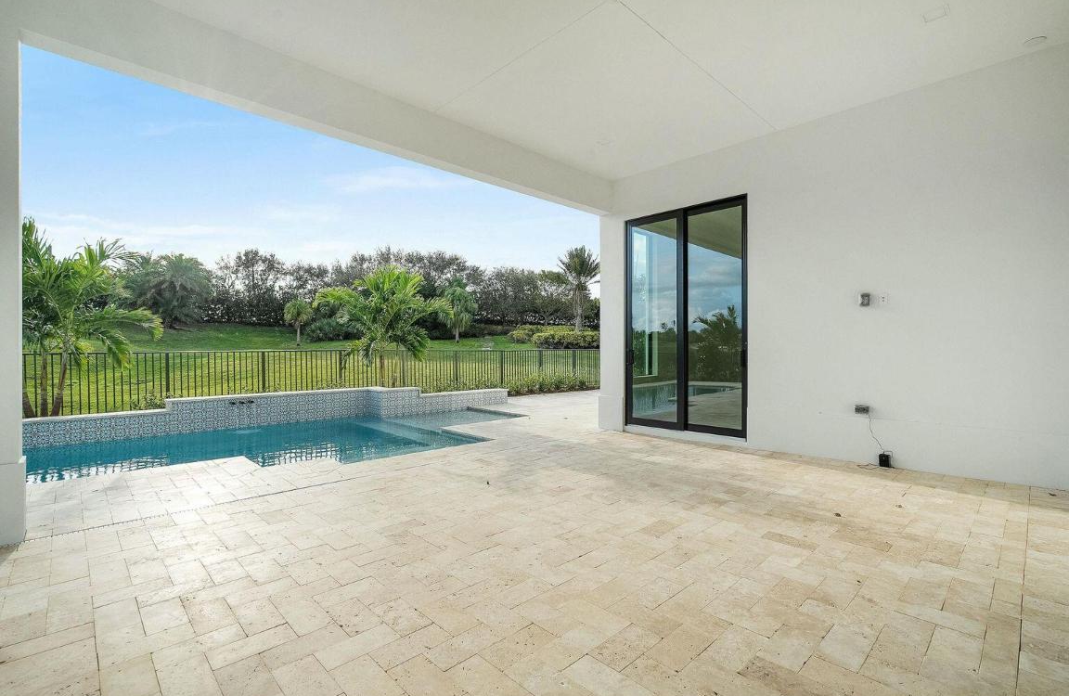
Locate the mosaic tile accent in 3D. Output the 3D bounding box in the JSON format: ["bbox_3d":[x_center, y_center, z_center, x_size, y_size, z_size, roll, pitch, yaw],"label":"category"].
[{"bbox_3d":[-3.649,1.020,8.386,7.600,0.530,0.850,0,0,-43],"label":"mosaic tile accent"}]

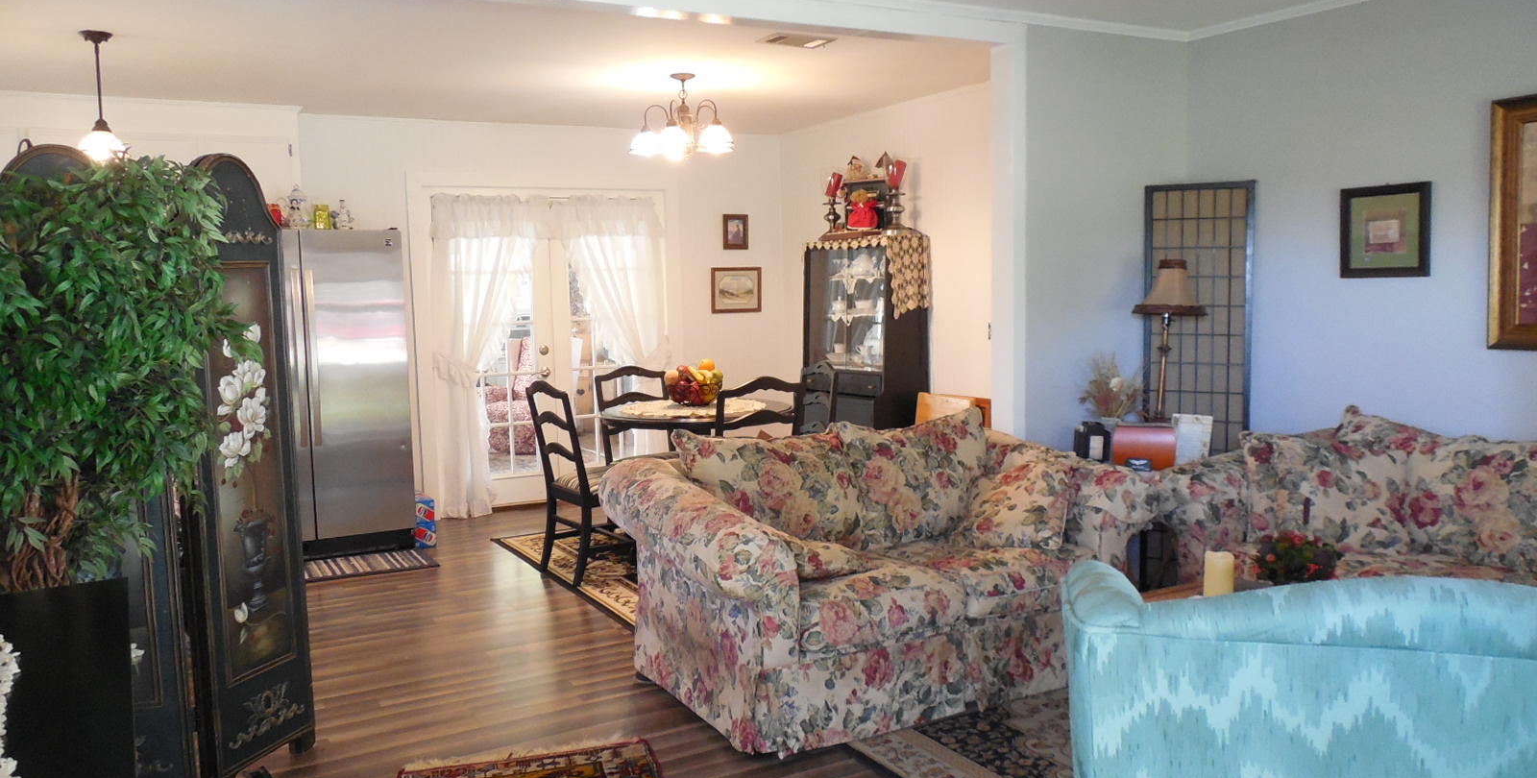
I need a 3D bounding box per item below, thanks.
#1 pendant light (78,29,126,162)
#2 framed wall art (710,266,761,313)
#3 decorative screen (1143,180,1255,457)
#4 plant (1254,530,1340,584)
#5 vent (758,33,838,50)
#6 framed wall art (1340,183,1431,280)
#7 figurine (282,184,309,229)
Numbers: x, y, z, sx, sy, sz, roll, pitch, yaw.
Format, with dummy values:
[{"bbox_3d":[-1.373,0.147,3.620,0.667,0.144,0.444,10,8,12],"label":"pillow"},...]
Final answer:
[{"bbox_3d":[-2.571,-1.117,4.263,0.190,0.490,0.190,-5,7,-29],"label":"pendant light"},{"bbox_3d":[-0.214,-0.689,7.758,0.395,0.315,0.025,-5,7,-29],"label":"framed wall art"},{"bbox_3d":[1.767,0.066,4.577,0.415,1.794,0.070,1,6,23],"label":"decorative screen"},{"bbox_3d":[1.468,0.494,3.080,0.230,0.200,0.230,-4,6,-29],"label":"plant"},{"bbox_3d":[0.128,-1.570,5.033,0.340,0.020,0.210,-4,6,-29],"label":"vent"},{"bbox_3d":[2.198,-0.561,3.955,0.025,0.322,0.330,-5,7,-29],"label":"framed wall art"},{"bbox_3d":[-2.493,-0.950,5.844,0.135,0.250,0.130,-2,6,-7],"label":"figurine"}]

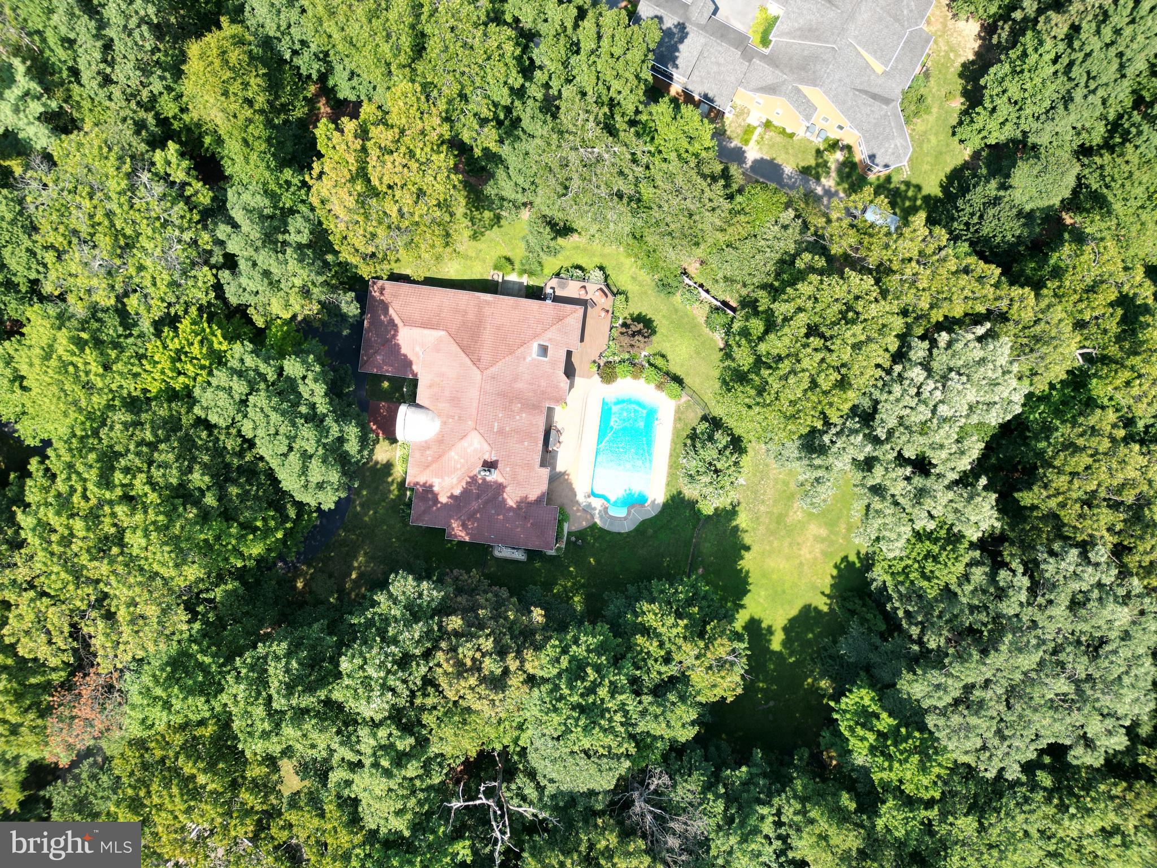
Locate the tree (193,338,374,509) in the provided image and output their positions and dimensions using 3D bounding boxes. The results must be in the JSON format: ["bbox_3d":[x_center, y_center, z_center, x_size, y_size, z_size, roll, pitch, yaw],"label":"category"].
[{"bbox_3d":[-25.690,-0.690,73.700,14.330,20.550,14.330,0,90,0],"label":"tree"}]

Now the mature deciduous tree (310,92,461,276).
[{"bbox_3d":[-17.090,-22.430,74.100,13.340,19.760,14.330,0,90,0],"label":"mature deciduous tree"}]

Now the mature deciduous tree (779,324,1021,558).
[{"bbox_3d":[27.860,0.990,73.310,18.280,21.240,18.770,0,90,0],"label":"mature deciduous tree"}]

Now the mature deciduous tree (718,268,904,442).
[{"bbox_3d":[20.550,-6.620,74.100,13.630,19.760,14.330,0,90,0],"label":"mature deciduous tree"}]

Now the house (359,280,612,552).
[{"bbox_3d":[-10.680,-1.790,79.630,23.220,8.690,24.800,7,90,0],"label":"house"}]

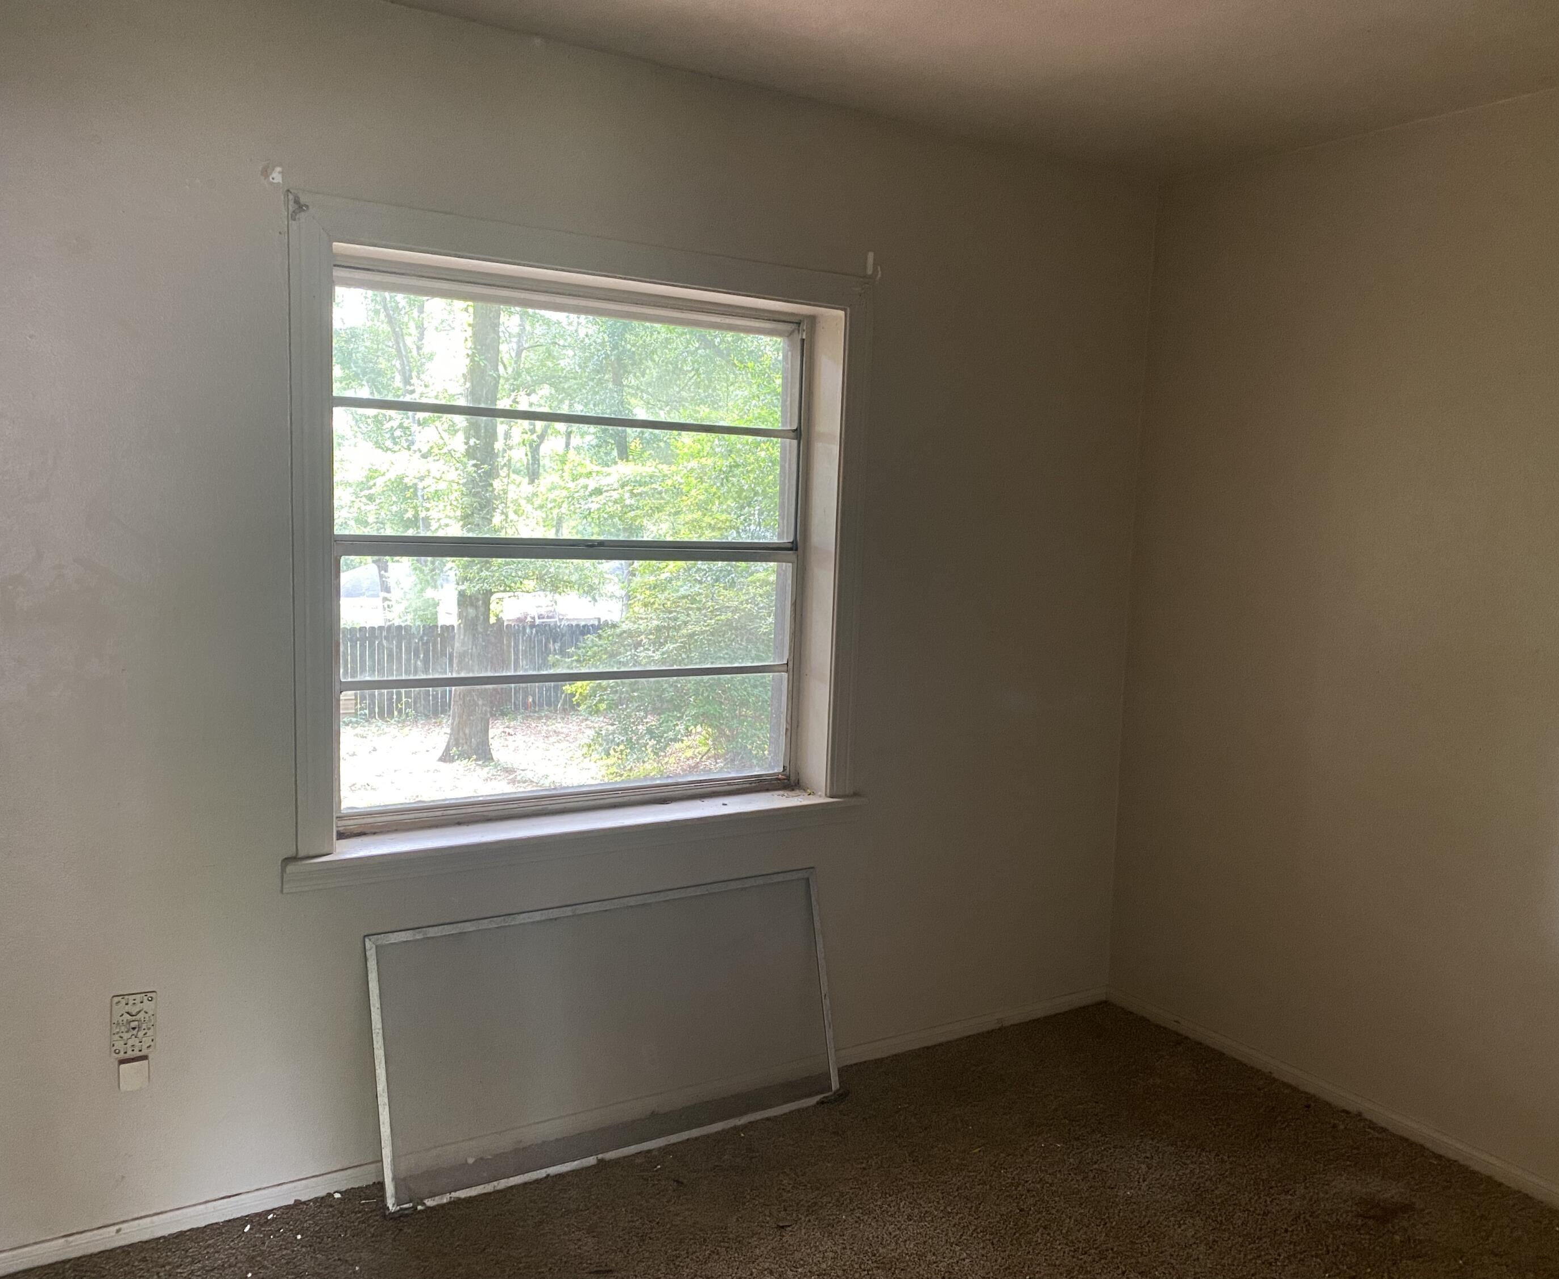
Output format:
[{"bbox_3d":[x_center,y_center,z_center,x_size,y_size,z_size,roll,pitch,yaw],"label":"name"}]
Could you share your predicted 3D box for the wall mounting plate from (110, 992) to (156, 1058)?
[{"bbox_3d":[-1.232,0.738,2.447,0.078,0.124,0.015,-2,7,-32],"label":"wall mounting plate"}]

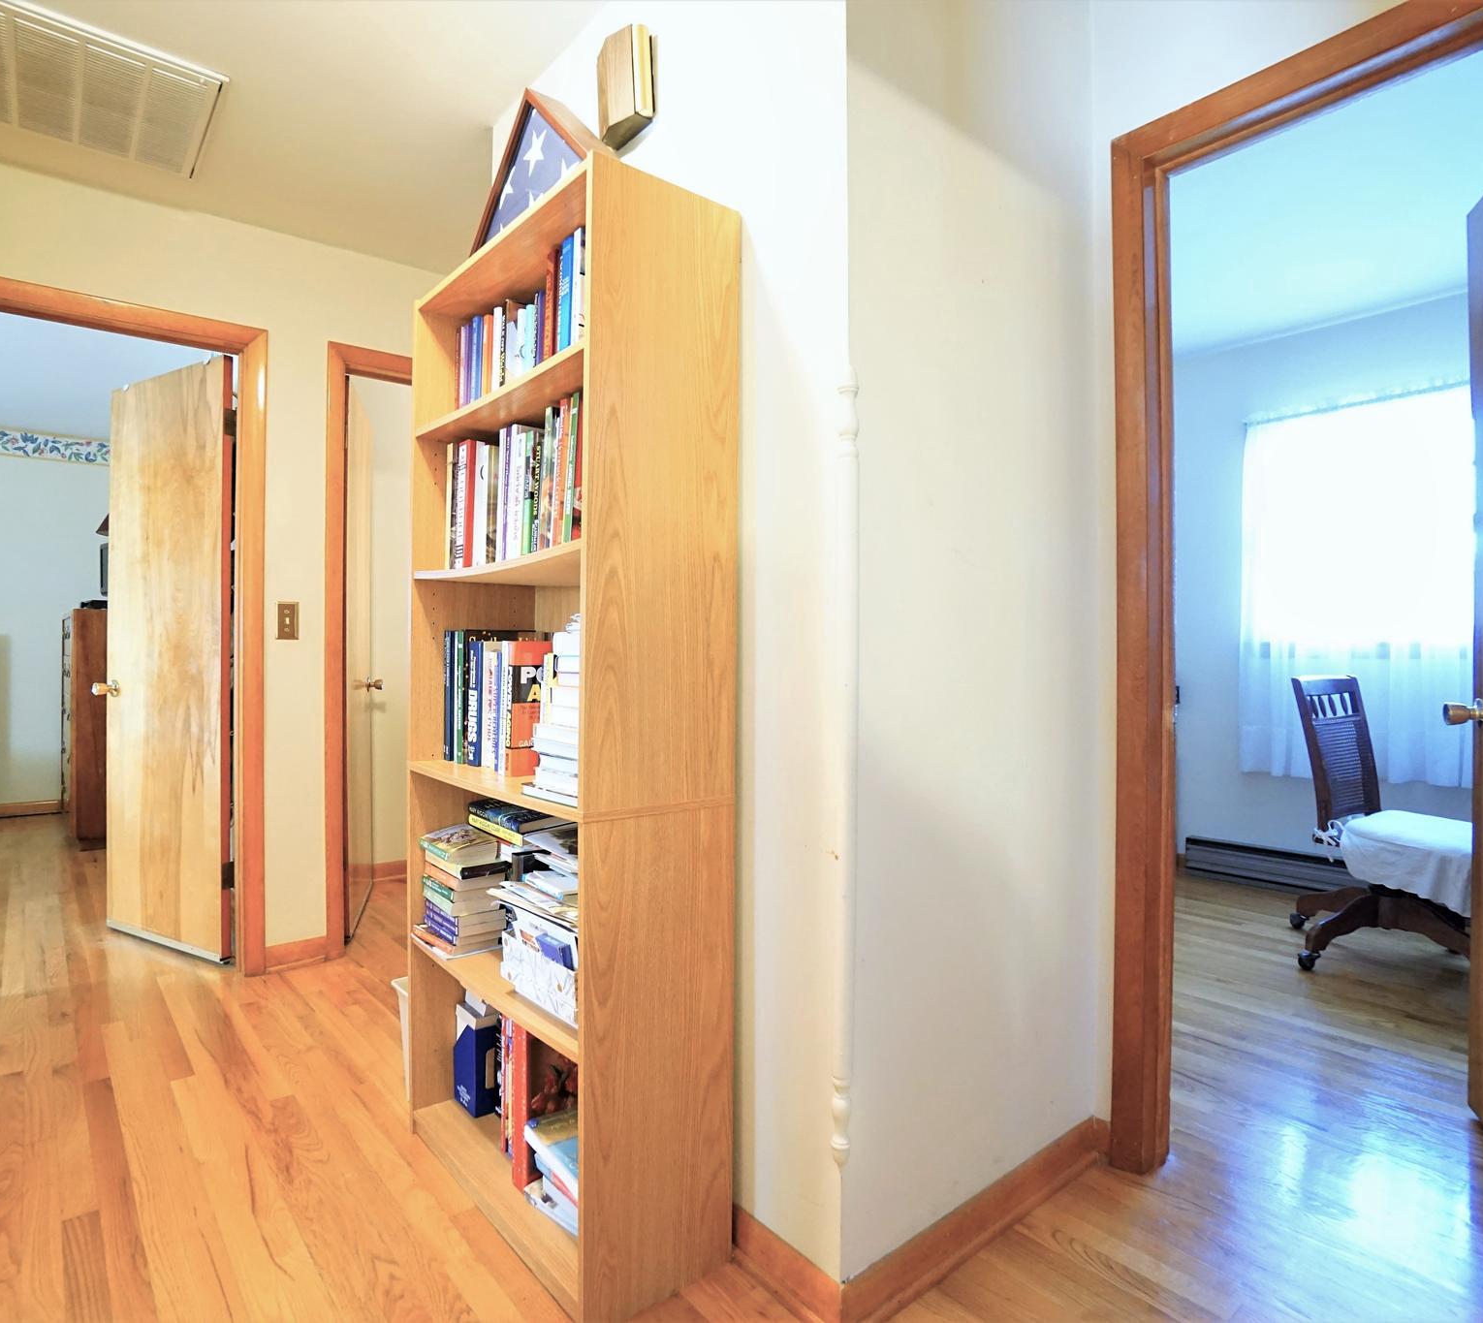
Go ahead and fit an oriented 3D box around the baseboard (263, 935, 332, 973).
[{"bbox_3d":[-1.507,0.984,2.797,0.195,0.086,0.022,0,0,-40],"label":"baseboard"}]

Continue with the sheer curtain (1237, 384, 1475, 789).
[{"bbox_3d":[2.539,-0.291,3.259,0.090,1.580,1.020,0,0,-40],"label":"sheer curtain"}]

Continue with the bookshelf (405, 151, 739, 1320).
[{"bbox_3d":[-0.358,0.128,1.611,0.287,1.800,0.730,0,0,-41],"label":"bookshelf"}]

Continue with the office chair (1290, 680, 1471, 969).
[{"bbox_3d":[2.225,0.556,2.774,0.550,0.960,0.620,0,0,-31],"label":"office chair"}]

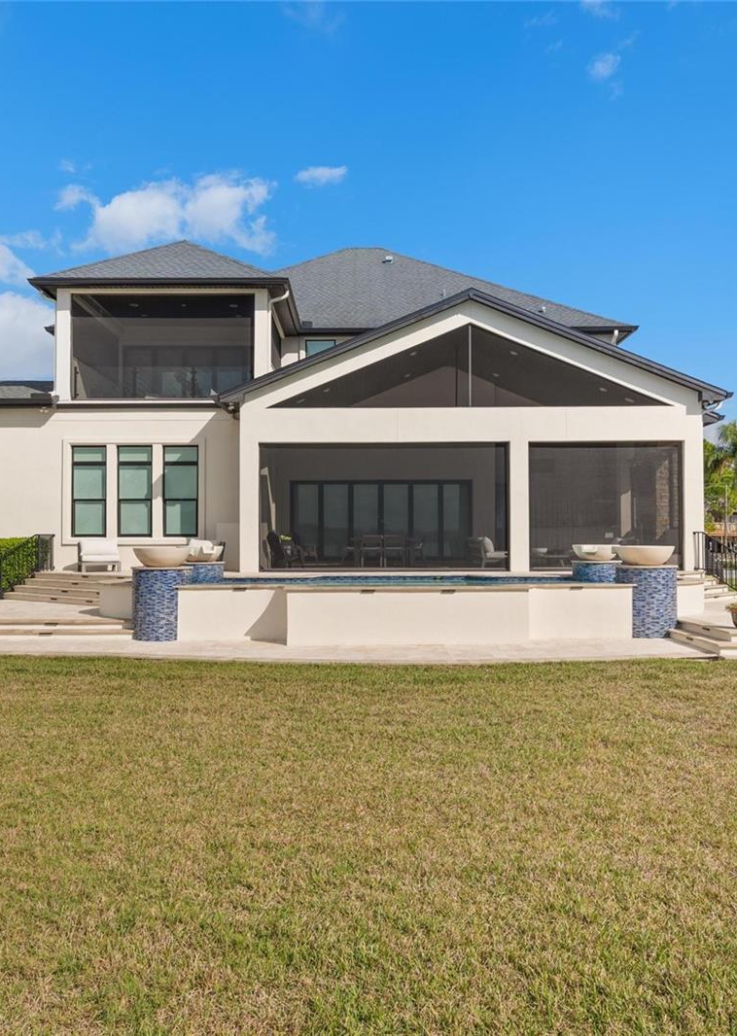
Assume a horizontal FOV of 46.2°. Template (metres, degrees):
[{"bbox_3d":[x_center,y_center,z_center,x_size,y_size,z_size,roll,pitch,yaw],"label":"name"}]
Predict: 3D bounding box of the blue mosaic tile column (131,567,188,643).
[{"bbox_3d":[-3.831,1.566,16.021,1.050,1.330,1.050,0,-1,0],"label":"blue mosaic tile column"}]

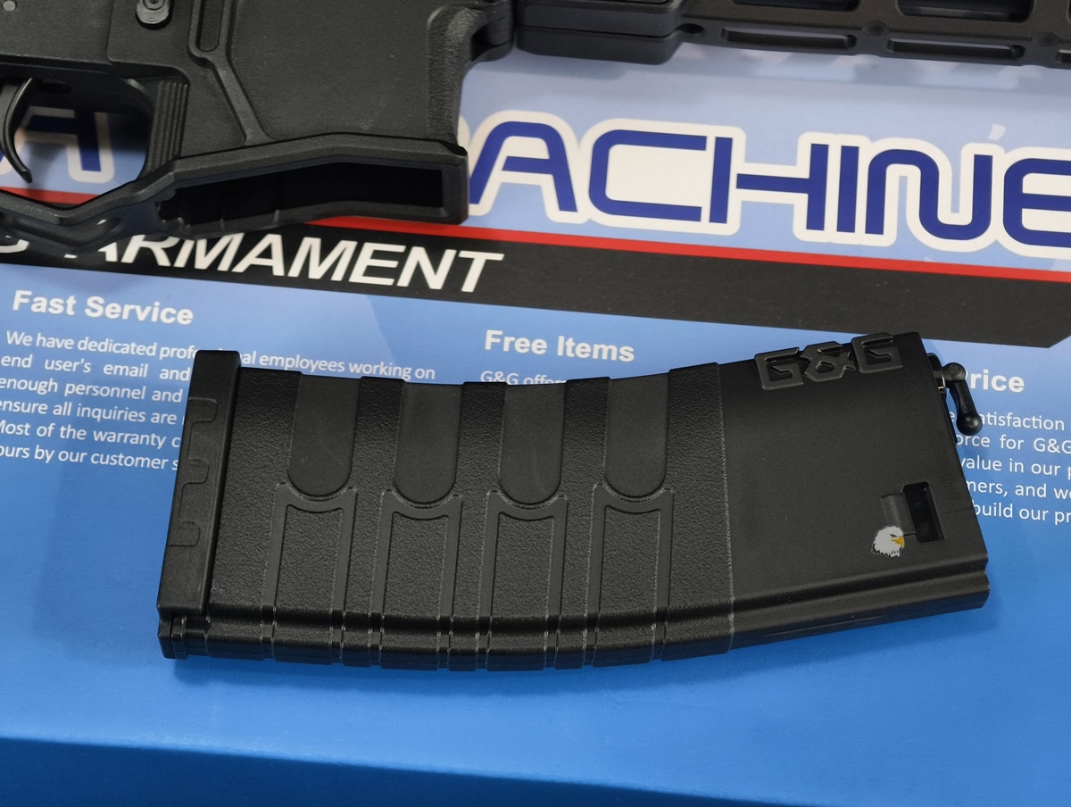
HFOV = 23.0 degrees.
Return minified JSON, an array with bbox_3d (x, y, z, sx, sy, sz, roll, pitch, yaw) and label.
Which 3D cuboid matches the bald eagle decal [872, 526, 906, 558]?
[{"bbox_3d":[0.074,0.029,0.555,0.007,0.001,0.007,0,61,-5],"label":"bald eagle decal"}]

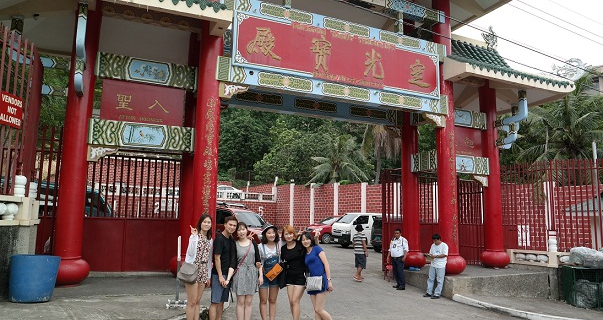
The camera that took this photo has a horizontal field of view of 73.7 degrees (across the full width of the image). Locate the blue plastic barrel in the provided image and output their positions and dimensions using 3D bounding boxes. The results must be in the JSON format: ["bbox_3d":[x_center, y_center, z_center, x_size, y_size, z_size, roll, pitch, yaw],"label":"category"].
[{"bbox_3d":[-4.493,2.006,6.806,0.730,0.710,0.730,6,-9,-30],"label":"blue plastic barrel"}]

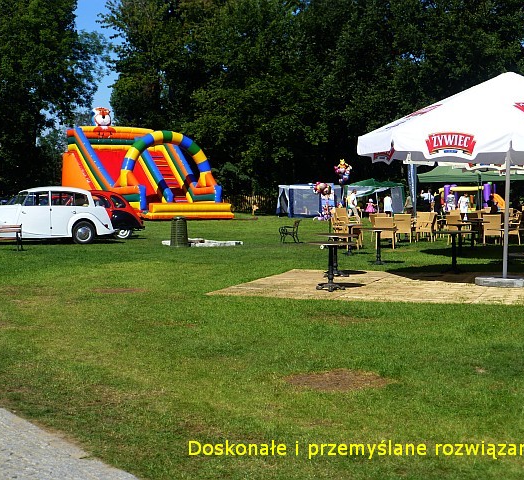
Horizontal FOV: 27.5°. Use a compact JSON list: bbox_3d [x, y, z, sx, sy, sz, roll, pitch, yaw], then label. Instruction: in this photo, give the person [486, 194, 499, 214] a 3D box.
[{"bbox_3d":[10.101,-1.226,46.992,0.300,1.530,0.450,-1,3,-30],"label":"person"}]

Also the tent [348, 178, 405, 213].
[{"bbox_3d":[7.753,-2.908,73.443,3.600,2.550,3.100,0,3,-6],"label":"tent"}]

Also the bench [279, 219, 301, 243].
[{"bbox_3d":[0.943,-0.310,35.121,0.650,0.750,1.850,0,3,-2],"label":"bench"}]

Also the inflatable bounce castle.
[{"bbox_3d":[-7.351,-4.945,69.149,6.500,7.000,9.400,-2,3,-39],"label":"inflatable bounce castle"}]

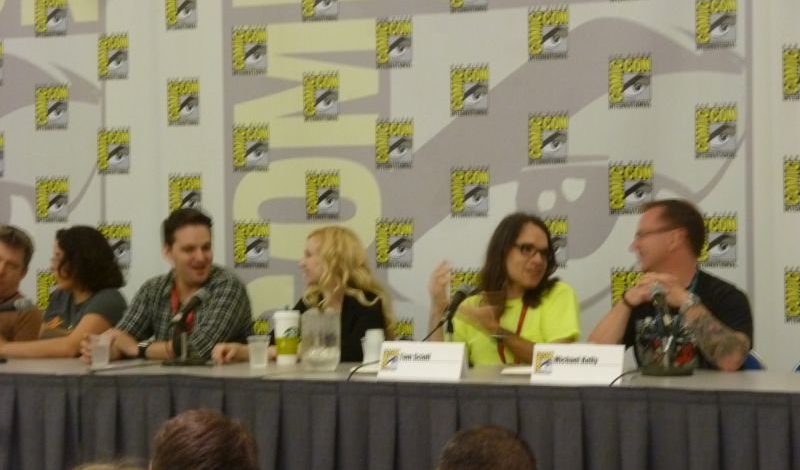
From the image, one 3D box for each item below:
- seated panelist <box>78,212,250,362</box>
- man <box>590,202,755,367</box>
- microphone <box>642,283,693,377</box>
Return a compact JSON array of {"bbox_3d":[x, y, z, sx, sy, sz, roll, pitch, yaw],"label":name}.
[{"bbox_3d":[-0.797,0.545,7.130,0.600,1.280,0.750,0,0,12],"label":"seated panelist"},{"bbox_3d":[0.874,0.527,6.380,0.540,1.280,0.720,-1,0,29],"label":"man"},{"bbox_3d":[0.824,0.287,6.120,0.160,0.285,0.190,0,0,-13],"label":"microphone"}]

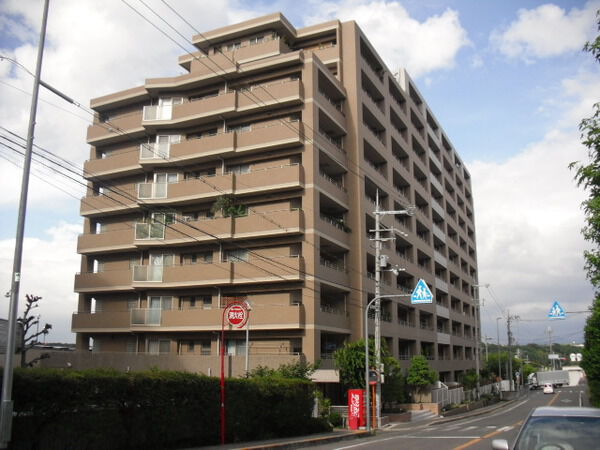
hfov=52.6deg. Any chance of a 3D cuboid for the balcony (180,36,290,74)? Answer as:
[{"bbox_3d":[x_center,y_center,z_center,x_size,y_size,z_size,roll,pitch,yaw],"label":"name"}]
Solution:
[{"bbox_3d":[-4.414,-11.322,42.439,7.300,1.530,1.400,-6,-14,24],"label":"balcony"}]

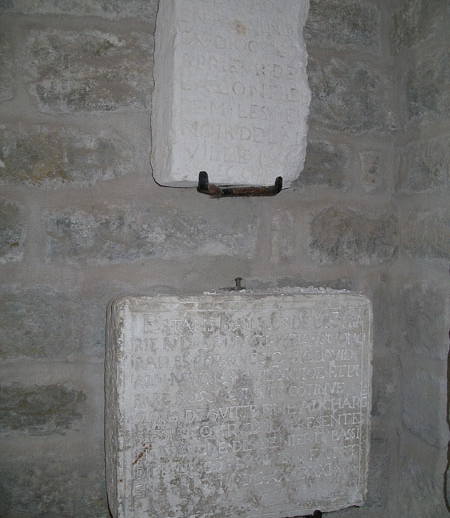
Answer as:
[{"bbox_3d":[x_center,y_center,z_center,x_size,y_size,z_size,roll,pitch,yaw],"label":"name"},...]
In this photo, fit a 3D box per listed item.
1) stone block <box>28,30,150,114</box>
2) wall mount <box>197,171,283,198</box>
[{"bbox_3d":[-0.372,-0.500,1.782,0.345,0.220,0.130,0,0,-16],"label":"stone block"},{"bbox_3d":[0.026,-0.197,1.725,0.220,0.060,0.120,0,0,-16],"label":"wall mount"}]

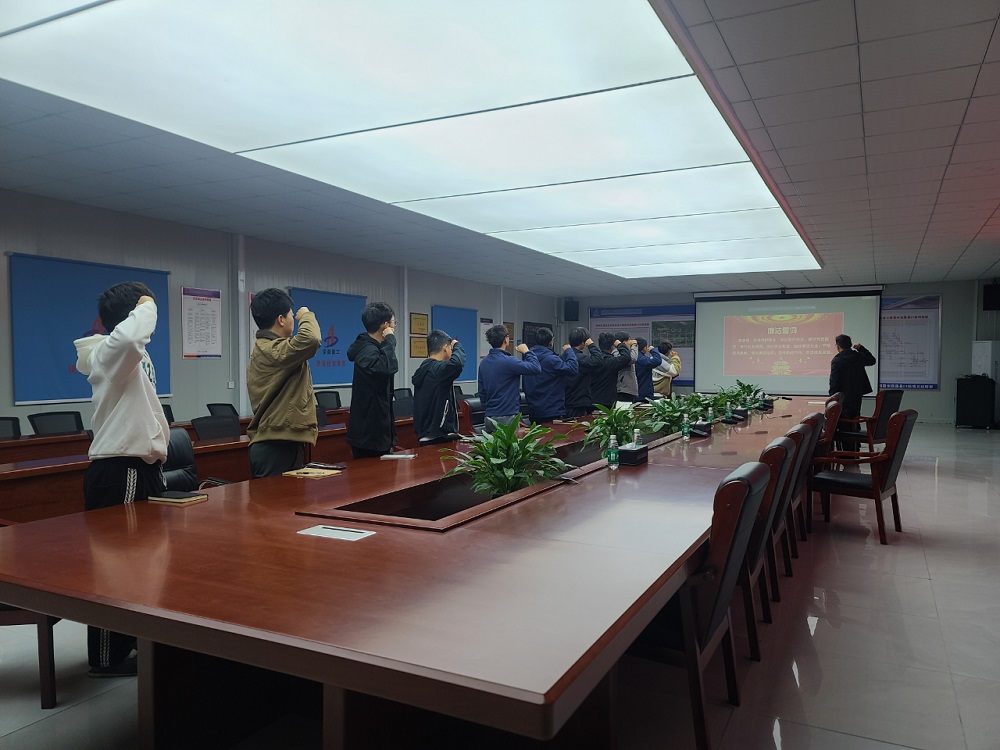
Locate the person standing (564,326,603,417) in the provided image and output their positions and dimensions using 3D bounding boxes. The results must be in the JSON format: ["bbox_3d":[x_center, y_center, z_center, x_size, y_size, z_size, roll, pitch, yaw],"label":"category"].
[{"bbox_3d":[0.970,0.329,8.488,0.460,1.797,0.560,-1,2,-40],"label":"person standing"}]

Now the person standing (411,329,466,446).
[{"bbox_3d":[-0.491,0.468,5.768,0.460,1.647,0.520,-1,1,-24],"label":"person standing"}]

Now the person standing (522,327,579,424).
[{"bbox_3d":[0.522,0.369,7.610,0.480,1.759,0.580,-1,2,-43],"label":"person standing"}]

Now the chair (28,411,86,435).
[{"bbox_3d":[-4.253,0.819,7.000,0.600,0.920,0.580,1,1,28],"label":"chair"}]

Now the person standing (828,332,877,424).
[{"bbox_3d":[5.056,0.302,10.359,0.660,1.762,0.450,0,1,10],"label":"person standing"}]

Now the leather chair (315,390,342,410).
[{"bbox_3d":[-2.495,0.729,10.367,0.600,0.940,0.580,1,1,28],"label":"leather chair"}]

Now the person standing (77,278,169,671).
[{"bbox_3d":[-1.724,0.473,3.321,0.450,1.770,0.500,-1,1,-20],"label":"person standing"}]

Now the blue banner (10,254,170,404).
[{"bbox_3d":[-4.278,-0.455,7.722,0.050,1.437,1.746,1,2,28],"label":"blue banner"}]

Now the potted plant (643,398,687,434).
[{"bbox_3d":[1.650,0.444,7.216,0.580,0.500,0.580,1,1,28],"label":"potted plant"}]

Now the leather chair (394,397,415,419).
[{"bbox_3d":[-1.202,0.756,9.107,0.600,0.940,0.580,1,1,28],"label":"leather chair"}]

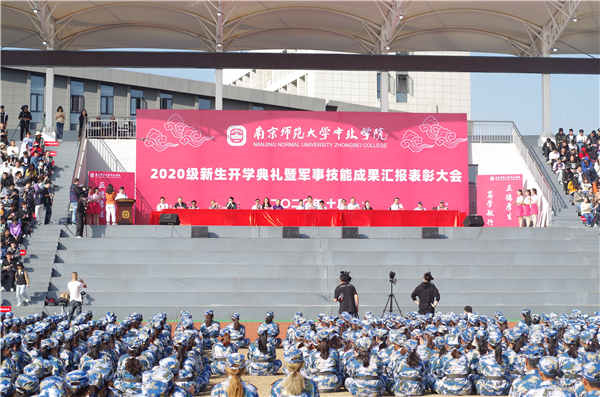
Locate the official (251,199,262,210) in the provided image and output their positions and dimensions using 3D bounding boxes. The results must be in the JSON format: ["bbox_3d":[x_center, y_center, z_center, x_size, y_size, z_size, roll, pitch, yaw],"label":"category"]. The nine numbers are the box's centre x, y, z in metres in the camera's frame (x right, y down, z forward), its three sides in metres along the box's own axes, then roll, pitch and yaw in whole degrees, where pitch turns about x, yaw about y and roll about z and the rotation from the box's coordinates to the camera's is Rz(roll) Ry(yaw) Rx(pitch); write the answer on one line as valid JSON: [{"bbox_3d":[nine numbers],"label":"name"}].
[{"bbox_3d":[-1.798,0.655,52.060,0.520,1.280,0.750,0,-4,-6],"label":"official"}]

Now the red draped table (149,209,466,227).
[{"bbox_3d":[0.406,0.796,50.132,12.750,0.760,0.650,0,-3,-5],"label":"red draped table"}]

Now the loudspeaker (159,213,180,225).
[{"bbox_3d":[-4.994,0.822,47.902,0.760,0.460,0.450,0,-3,-5],"label":"loudspeaker"}]

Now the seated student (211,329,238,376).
[{"bbox_3d":[-1.386,2.781,22.900,0.600,0.870,0.650,0,-3,-5],"label":"seated student"}]

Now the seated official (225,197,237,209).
[{"bbox_3d":[-2.830,0.587,51.459,0.520,1.300,0.750,0,-4,-6],"label":"seated official"}]

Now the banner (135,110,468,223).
[{"bbox_3d":[0.159,-1.177,52.613,14.050,4.950,0.200,0,-3,-5],"label":"banner"}]

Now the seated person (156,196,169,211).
[{"bbox_3d":[-5.647,0.587,51.159,0.520,1.300,0.750,0,-4,-6],"label":"seated person"}]

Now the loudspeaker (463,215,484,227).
[{"bbox_3d":[6.901,0.923,49.600,0.760,0.440,0.480,0,-4,-6],"label":"loudspeaker"}]

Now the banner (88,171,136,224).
[{"bbox_3d":[-7.767,0.079,51.600,1.960,2.310,0.100,1,-3,-21],"label":"banner"}]

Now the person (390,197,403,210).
[{"bbox_3d":[4.051,0.594,52.059,0.520,1.300,0.750,0,-4,-6],"label":"person"}]

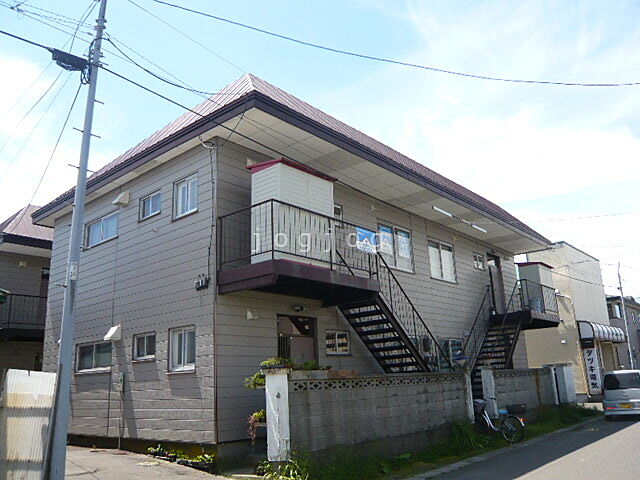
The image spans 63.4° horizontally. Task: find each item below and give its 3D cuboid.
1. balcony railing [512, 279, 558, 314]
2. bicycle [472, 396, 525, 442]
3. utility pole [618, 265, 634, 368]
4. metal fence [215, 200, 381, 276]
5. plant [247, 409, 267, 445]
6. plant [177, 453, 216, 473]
[{"bbox_3d":[8.636,2.328,20.323,0.420,1.140,3.450,-15,-19,39],"label":"balcony railing"},{"bbox_3d":[4.587,4.771,13.709,0.550,1.040,1.760,8,-18,-35],"label":"bicycle"},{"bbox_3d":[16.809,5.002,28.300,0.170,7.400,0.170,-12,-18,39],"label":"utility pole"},{"bbox_3d":[-0.314,0.241,10.861,1.500,1.120,3.310,-15,-19,39],"label":"metal fence"},{"bbox_3d":[-1.006,3.152,8.750,0.360,0.580,0.380,-15,-19,39],"label":"plant"},{"bbox_3d":[-2.252,4.030,9.405,0.980,0.280,0.240,-15,-19,39],"label":"plant"}]

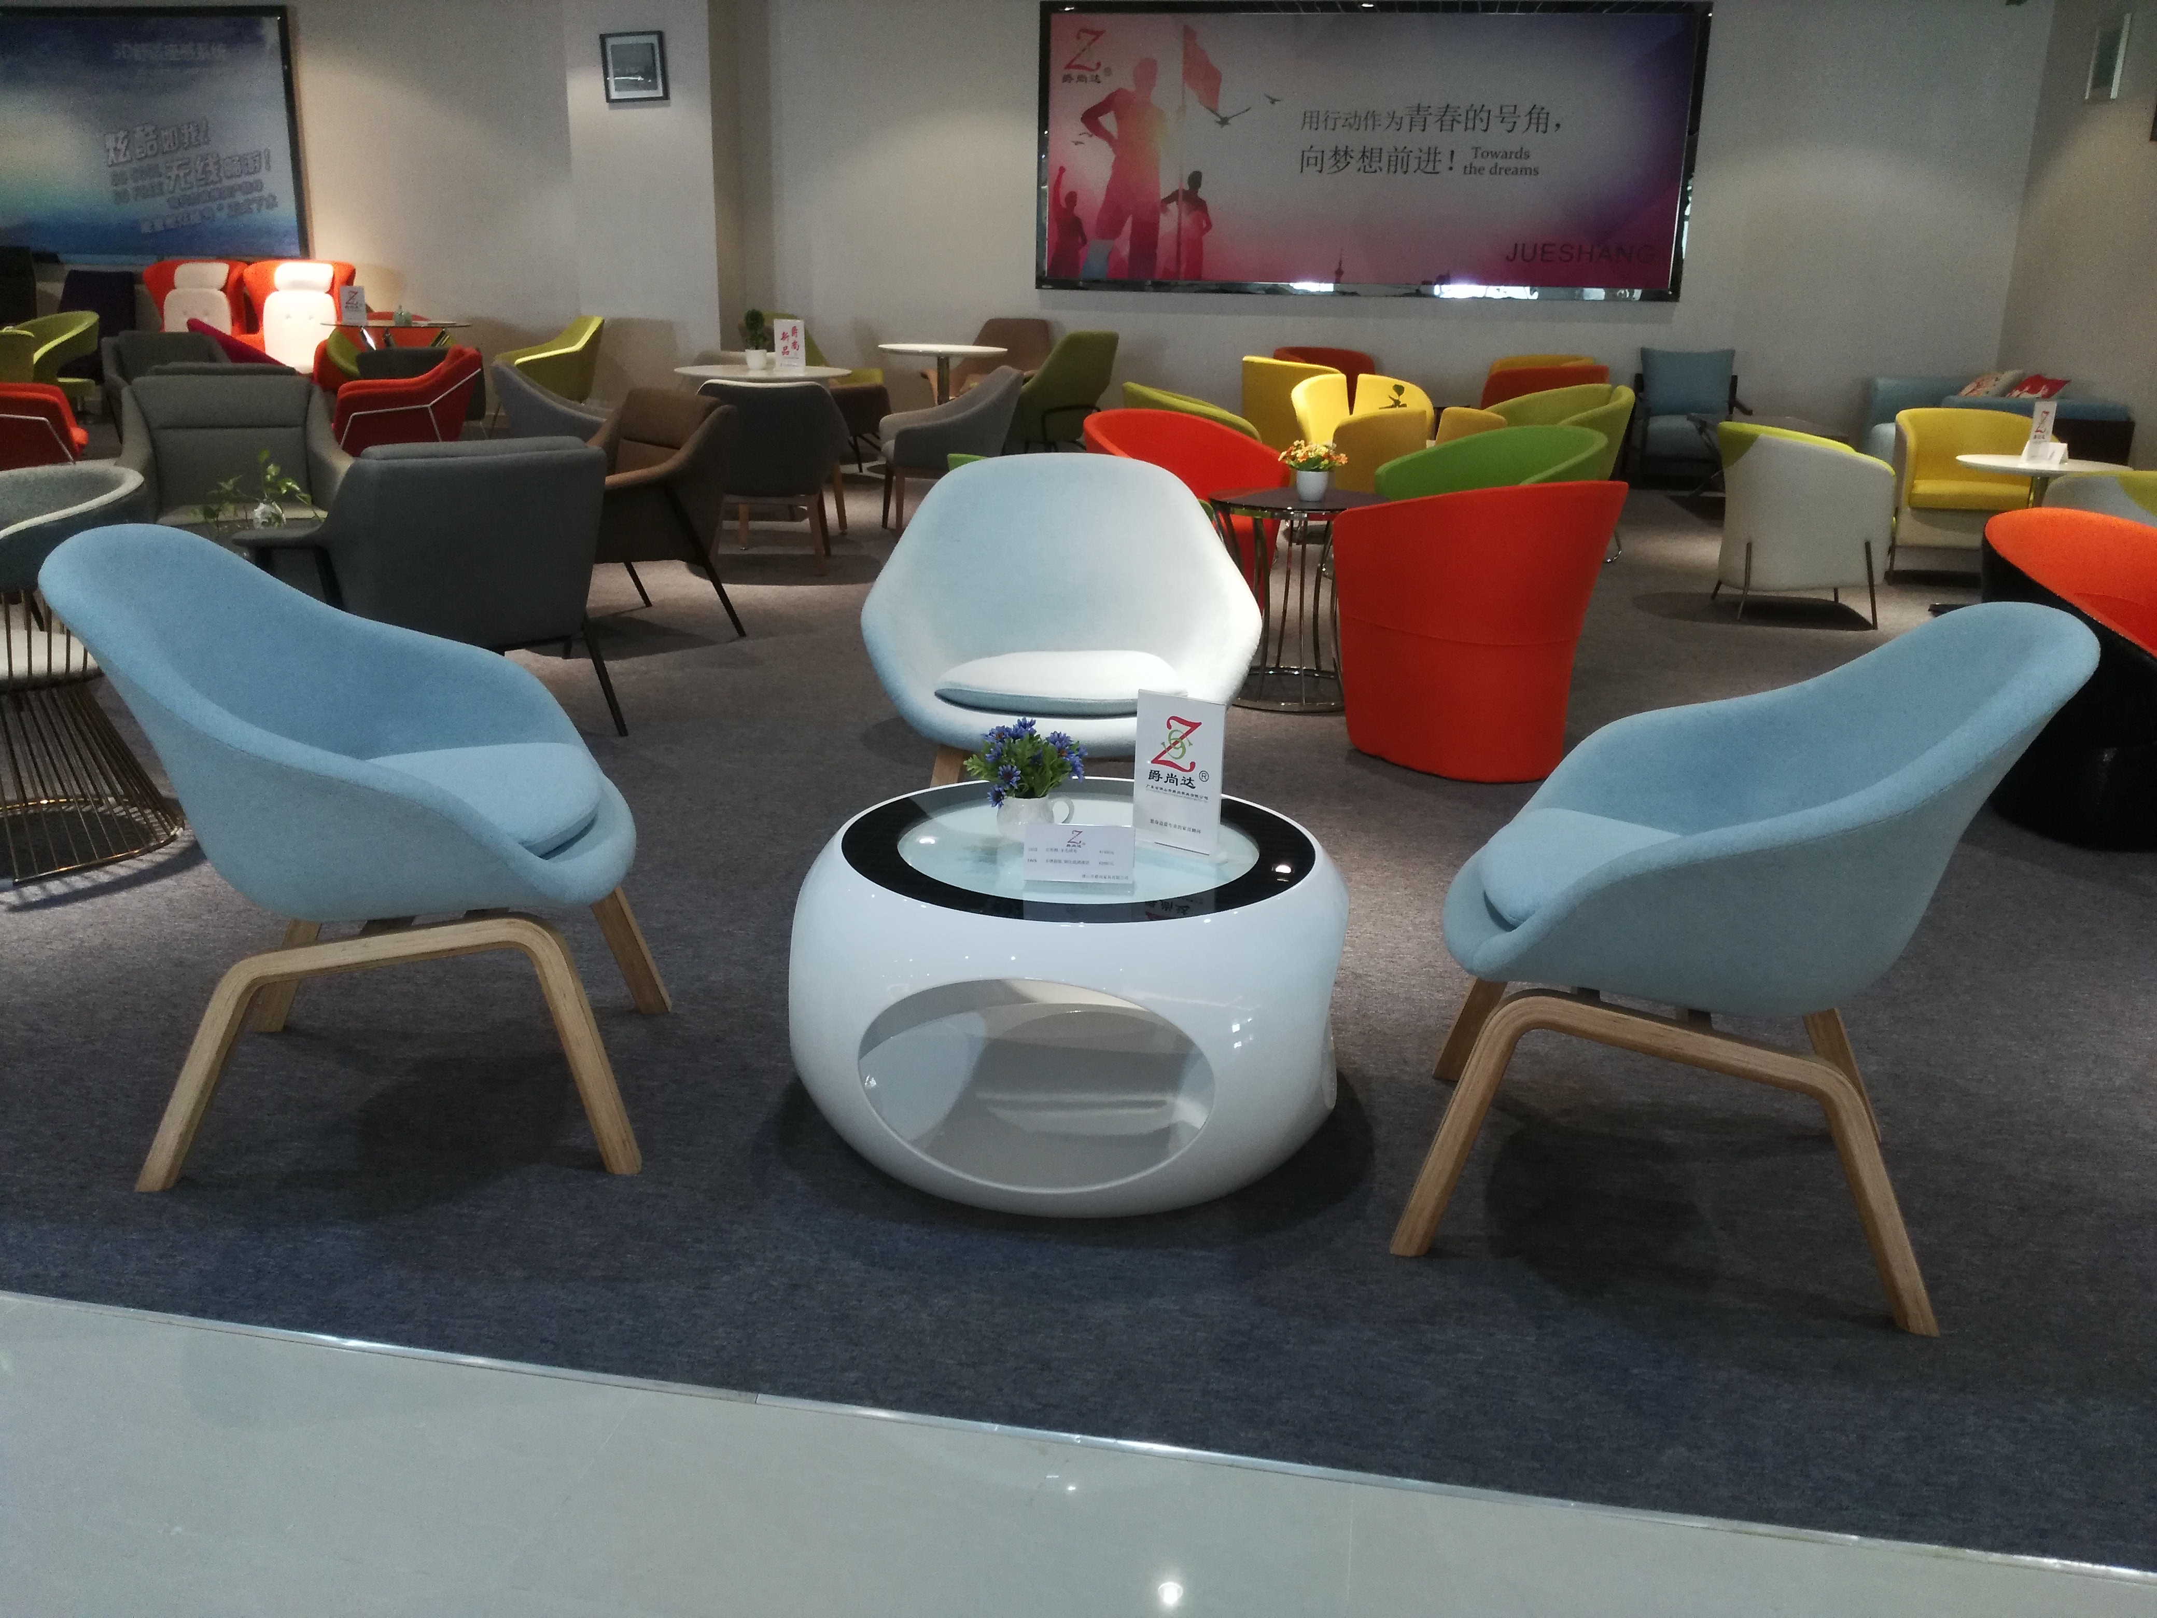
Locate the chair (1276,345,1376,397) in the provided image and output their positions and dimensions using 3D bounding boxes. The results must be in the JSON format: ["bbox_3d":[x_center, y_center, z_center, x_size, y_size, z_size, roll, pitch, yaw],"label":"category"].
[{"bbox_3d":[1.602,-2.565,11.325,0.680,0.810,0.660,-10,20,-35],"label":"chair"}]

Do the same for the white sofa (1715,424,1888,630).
[{"bbox_3d":[2.798,-1.122,6.731,0.594,0.717,0.650,3,17,7],"label":"white sofa"}]

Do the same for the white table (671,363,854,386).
[{"bbox_3d":[-1.440,-1.614,8.032,0.784,0.745,0.784,1,16,0],"label":"white table"}]

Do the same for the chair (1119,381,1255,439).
[{"bbox_3d":[0.545,-1.683,8.379,0.660,0.730,0.700,5,17,12],"label":"chair"}]

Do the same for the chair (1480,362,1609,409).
[{"bbox_3d":[2.461,-1.921,9.215,0.680,0.800,0.660,-8,19,-29],"label":"chair"}]

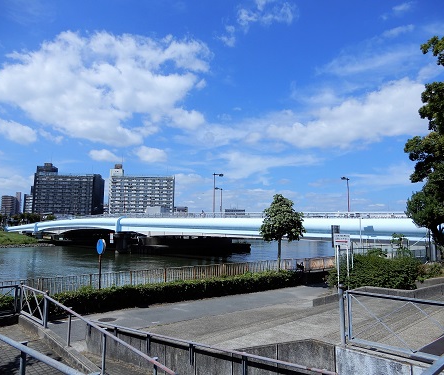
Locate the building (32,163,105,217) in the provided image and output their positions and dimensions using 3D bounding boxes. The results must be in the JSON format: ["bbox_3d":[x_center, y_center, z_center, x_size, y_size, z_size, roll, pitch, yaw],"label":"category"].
[{"bbox_3d":[-113.767,6.918,258.384,42.500,48.000,27.000,1,-6,-4],"label":"building"}]

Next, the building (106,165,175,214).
[{"bbox_3d":[-58.811,7.347,256.384,47.500,48.000,13.000,1,-6,-4],"label":"building"}]

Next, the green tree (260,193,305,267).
[{"bbox_3d":[3.267,2.828,19.036,2.400,4.850,2.400,0,-6,0],"label":"green tree"}]

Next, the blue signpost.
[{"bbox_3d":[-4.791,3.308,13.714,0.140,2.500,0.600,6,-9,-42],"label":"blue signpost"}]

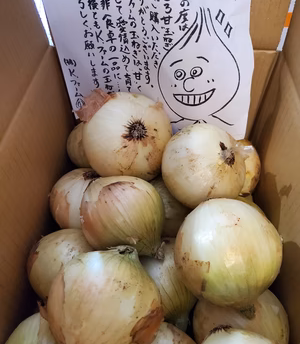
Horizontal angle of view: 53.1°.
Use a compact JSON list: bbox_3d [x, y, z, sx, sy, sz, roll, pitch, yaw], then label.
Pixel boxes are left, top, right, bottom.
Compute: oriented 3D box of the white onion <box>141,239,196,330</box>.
[{"bbox_3d":[0.017,0.117,0.323,0.080,0.090,0.080,-9,18,3],"label":"white onion"}]

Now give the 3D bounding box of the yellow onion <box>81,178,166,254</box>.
[{"bbox_3d":[-0.029,0.046,0.311,0.083,0.083,0.090,-41,90,0],"label":"yellow onion"}]

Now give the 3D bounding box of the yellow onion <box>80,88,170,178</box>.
[{"bbox_3d":[-0.024,-0.039,0.322,0.094,0.088,0.094,1,82,-10],"label":"yellow onion"}]

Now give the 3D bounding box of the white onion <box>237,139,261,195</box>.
[{"bbox_3d":[0.105,-0.006,0.396,0.079,0.076,0.079,0,49,0],"label":"white onion"}]

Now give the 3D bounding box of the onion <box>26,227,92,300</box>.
[{"bbox_3d":[-0.090,0.101,0.324,0.080,0.077,0.080,0,49,0],"label":"onion"}]

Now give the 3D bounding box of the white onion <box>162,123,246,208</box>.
[{"bbox_3d":[0.059,-0.007,0.330,0.092,0.088,0.092,13,68,-35],"label":"white onion"}]

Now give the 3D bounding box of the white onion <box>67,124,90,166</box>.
[{"bbox_3d":[-0.074,-0.035,0.387,0.066,0.063,0.066,0,49,0],"label":"white onion"}]

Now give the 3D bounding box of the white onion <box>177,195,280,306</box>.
[{"bbox_3d":[0.068,0.070,0.266,0.092,0.093,0.092,-11,18,4],"label":"white onion"}]

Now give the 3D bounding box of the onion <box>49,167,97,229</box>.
[{"bbox_3d":[-0.081,0.032,0.360,0.075,0.070,0.075,11,37,-9],"label":"onion"}]

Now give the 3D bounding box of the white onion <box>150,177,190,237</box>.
[{"bbox_3d":[0.026,0.040,0.384,0.081,0.078,0.081,0,49,0],"label":"white onion"}]

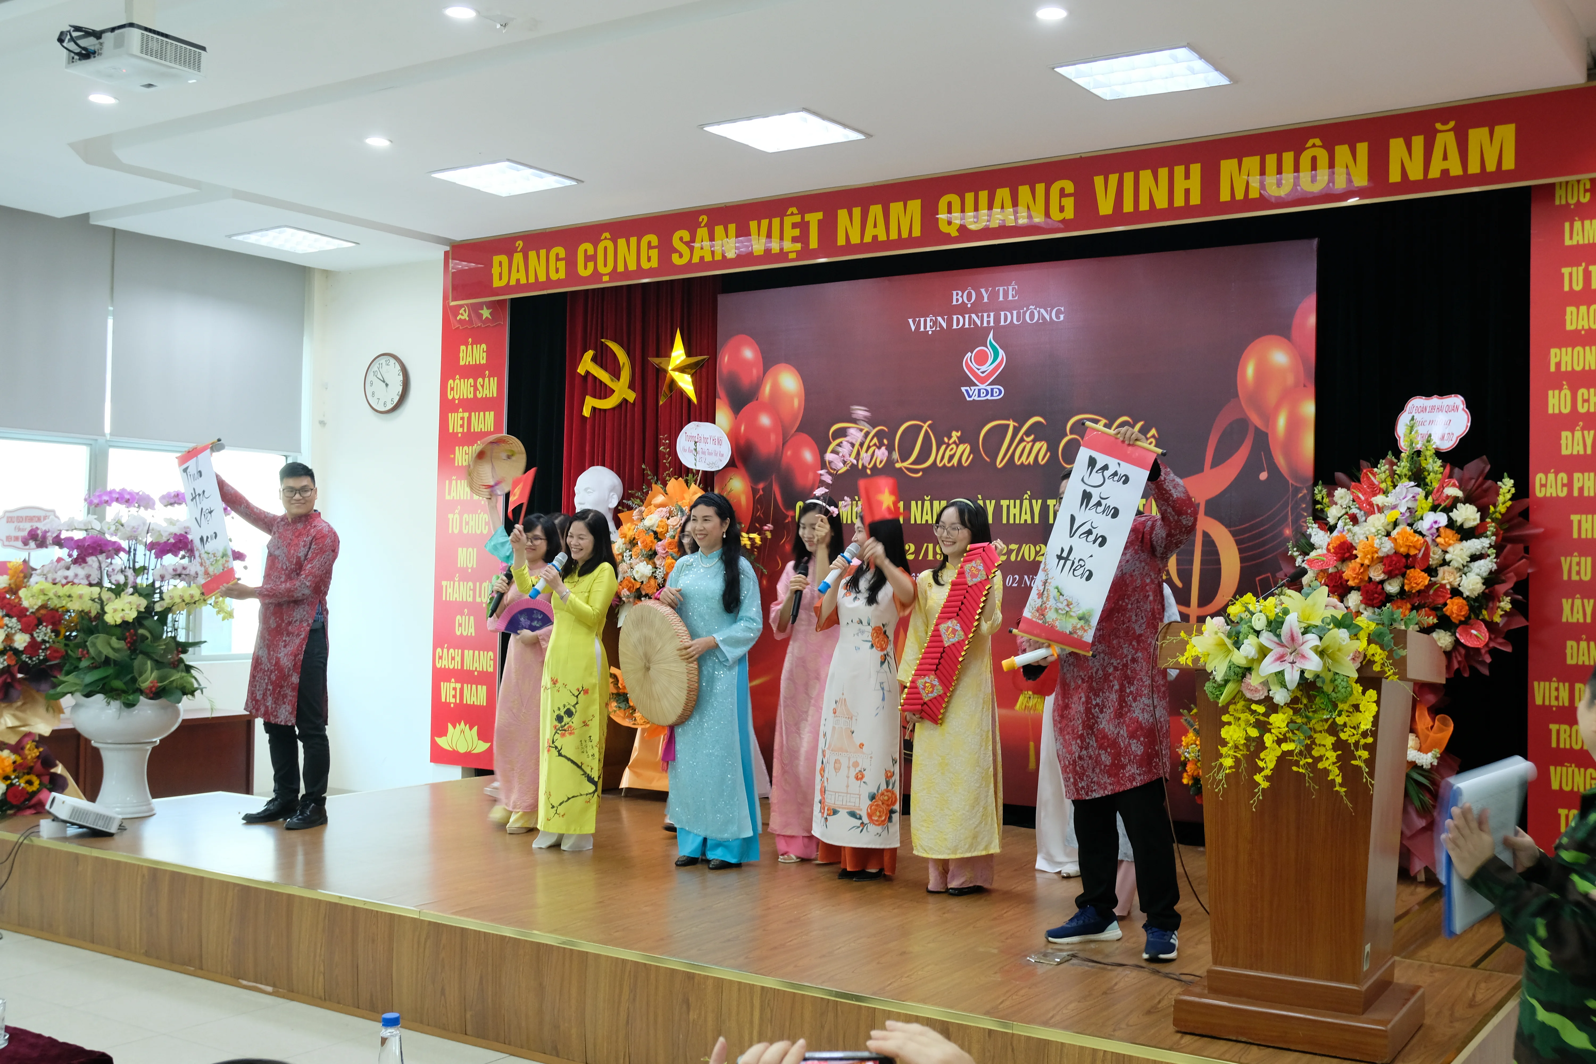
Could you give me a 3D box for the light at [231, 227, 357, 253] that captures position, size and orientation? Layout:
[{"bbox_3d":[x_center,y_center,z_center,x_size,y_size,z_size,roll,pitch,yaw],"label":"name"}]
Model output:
[{"bbox_3d":[-3.172,-1.853,10.312,0.600,0.050,0.600,0,-2,34],"label":"light"}]

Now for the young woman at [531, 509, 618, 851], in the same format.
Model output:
[{"bbox_3d":[-1.051,0.666,7.487,0.450,1.549,0.400,0,-2,43],"label":"young woman"}]

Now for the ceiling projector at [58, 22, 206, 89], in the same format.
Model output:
[{"bbox_3d":[-2.042,-1.457,5.071,0.330,0.100,0.265,0,-2,34],"label":"ceiling projector"}]

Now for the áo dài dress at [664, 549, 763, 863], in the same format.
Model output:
[{"bbox_3d":[-0.370,0.728,7.153,0.480,1.370,0.360,0,-2,38],"label":"áo dài dress"}]

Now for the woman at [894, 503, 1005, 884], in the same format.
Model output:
[{"bbox_3d":[0.636,0.662,6.690,0.470,1.579,0.350,0,-2,35],"label":"woman"}]

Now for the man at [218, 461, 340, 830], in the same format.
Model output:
[{"bbox_3d":[-2.522,0.538,7.986,0.600,1.760,0.500,0,-2,45],"label":"man"}]

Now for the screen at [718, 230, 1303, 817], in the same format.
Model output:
[{"bbox_3d":[0.946,0.011,8.547,3.480,2.760,0.060,0,-2,34],"label":"screen"}]

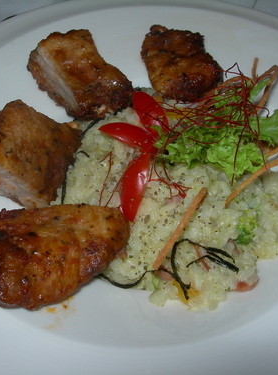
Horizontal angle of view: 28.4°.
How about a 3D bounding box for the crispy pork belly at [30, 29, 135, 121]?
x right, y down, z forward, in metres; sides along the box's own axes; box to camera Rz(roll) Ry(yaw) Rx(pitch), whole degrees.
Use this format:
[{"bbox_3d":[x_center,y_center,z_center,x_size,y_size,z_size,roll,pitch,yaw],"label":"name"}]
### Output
[{"bbox_3d":[-0.034,-0.066,0.324,0.037,0.018,0.063,-24,57,-20],"label":"crispy pork belly"}]

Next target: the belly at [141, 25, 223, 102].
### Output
[{"bbox_3d":[0.025,-0.075,0.335,0.037,0.017,0.059,-10,54,-11],"label":"belly"}]

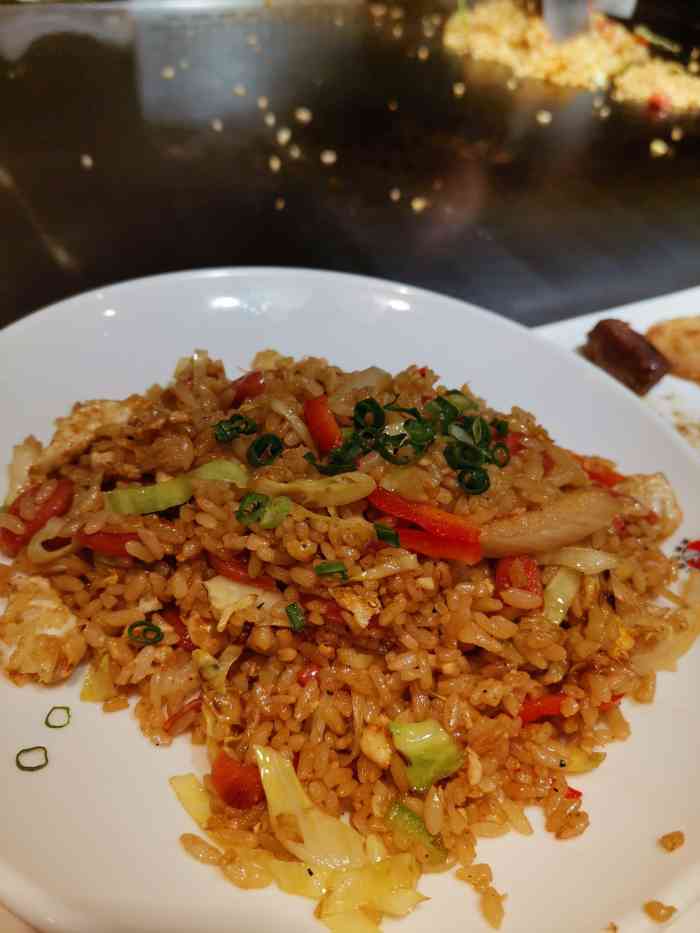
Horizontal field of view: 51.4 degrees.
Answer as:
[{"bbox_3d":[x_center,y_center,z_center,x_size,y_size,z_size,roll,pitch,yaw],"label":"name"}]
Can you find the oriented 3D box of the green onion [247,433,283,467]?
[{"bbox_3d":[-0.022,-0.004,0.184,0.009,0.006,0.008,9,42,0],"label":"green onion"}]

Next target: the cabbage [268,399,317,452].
[{"bbox_3d":[-0.017,-0.012,0.209,0.006,0.005,0.020,-24,52,-34],"label":"cabbage"}]

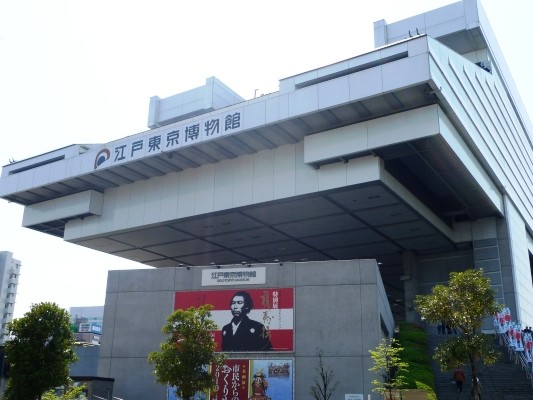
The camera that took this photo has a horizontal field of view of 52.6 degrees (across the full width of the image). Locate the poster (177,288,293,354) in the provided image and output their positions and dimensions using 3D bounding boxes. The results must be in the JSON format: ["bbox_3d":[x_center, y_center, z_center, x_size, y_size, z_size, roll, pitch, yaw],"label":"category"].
[{"bbox_3d":[-1.897,6.583,29.326,6.930,3.340,0.100,-4,-20,14],"label":"poster"}]

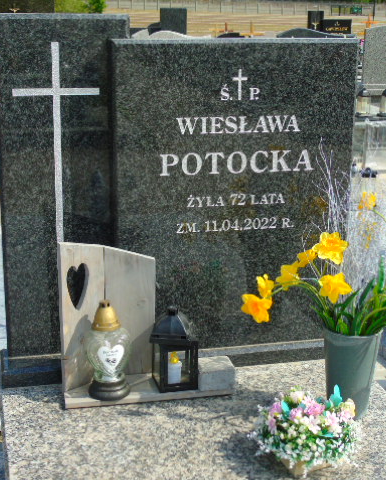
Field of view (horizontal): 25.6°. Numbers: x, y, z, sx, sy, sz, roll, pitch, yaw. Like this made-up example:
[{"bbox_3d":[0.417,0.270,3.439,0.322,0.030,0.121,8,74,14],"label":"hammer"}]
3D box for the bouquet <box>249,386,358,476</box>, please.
[{"bbox_3d":[0.251,0.434,2.002,0.238,0.170,0.196,-3,17,-14],"label":"bouquet"}]

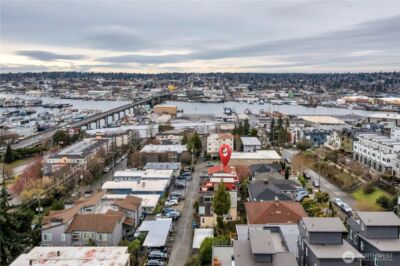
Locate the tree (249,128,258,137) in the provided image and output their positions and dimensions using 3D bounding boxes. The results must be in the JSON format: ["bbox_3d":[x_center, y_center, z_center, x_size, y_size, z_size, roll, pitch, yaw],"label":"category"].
[{"bbox_3d":[38.061,2.243,221.111,7.000,10.500,7.000,0,11,0],"label":"tree"}]

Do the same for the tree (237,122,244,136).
[{"bbox_3d":[33.977,-1.880,259.423,5.600,13.500,5.600,1,10,3],"label":"tree"}]

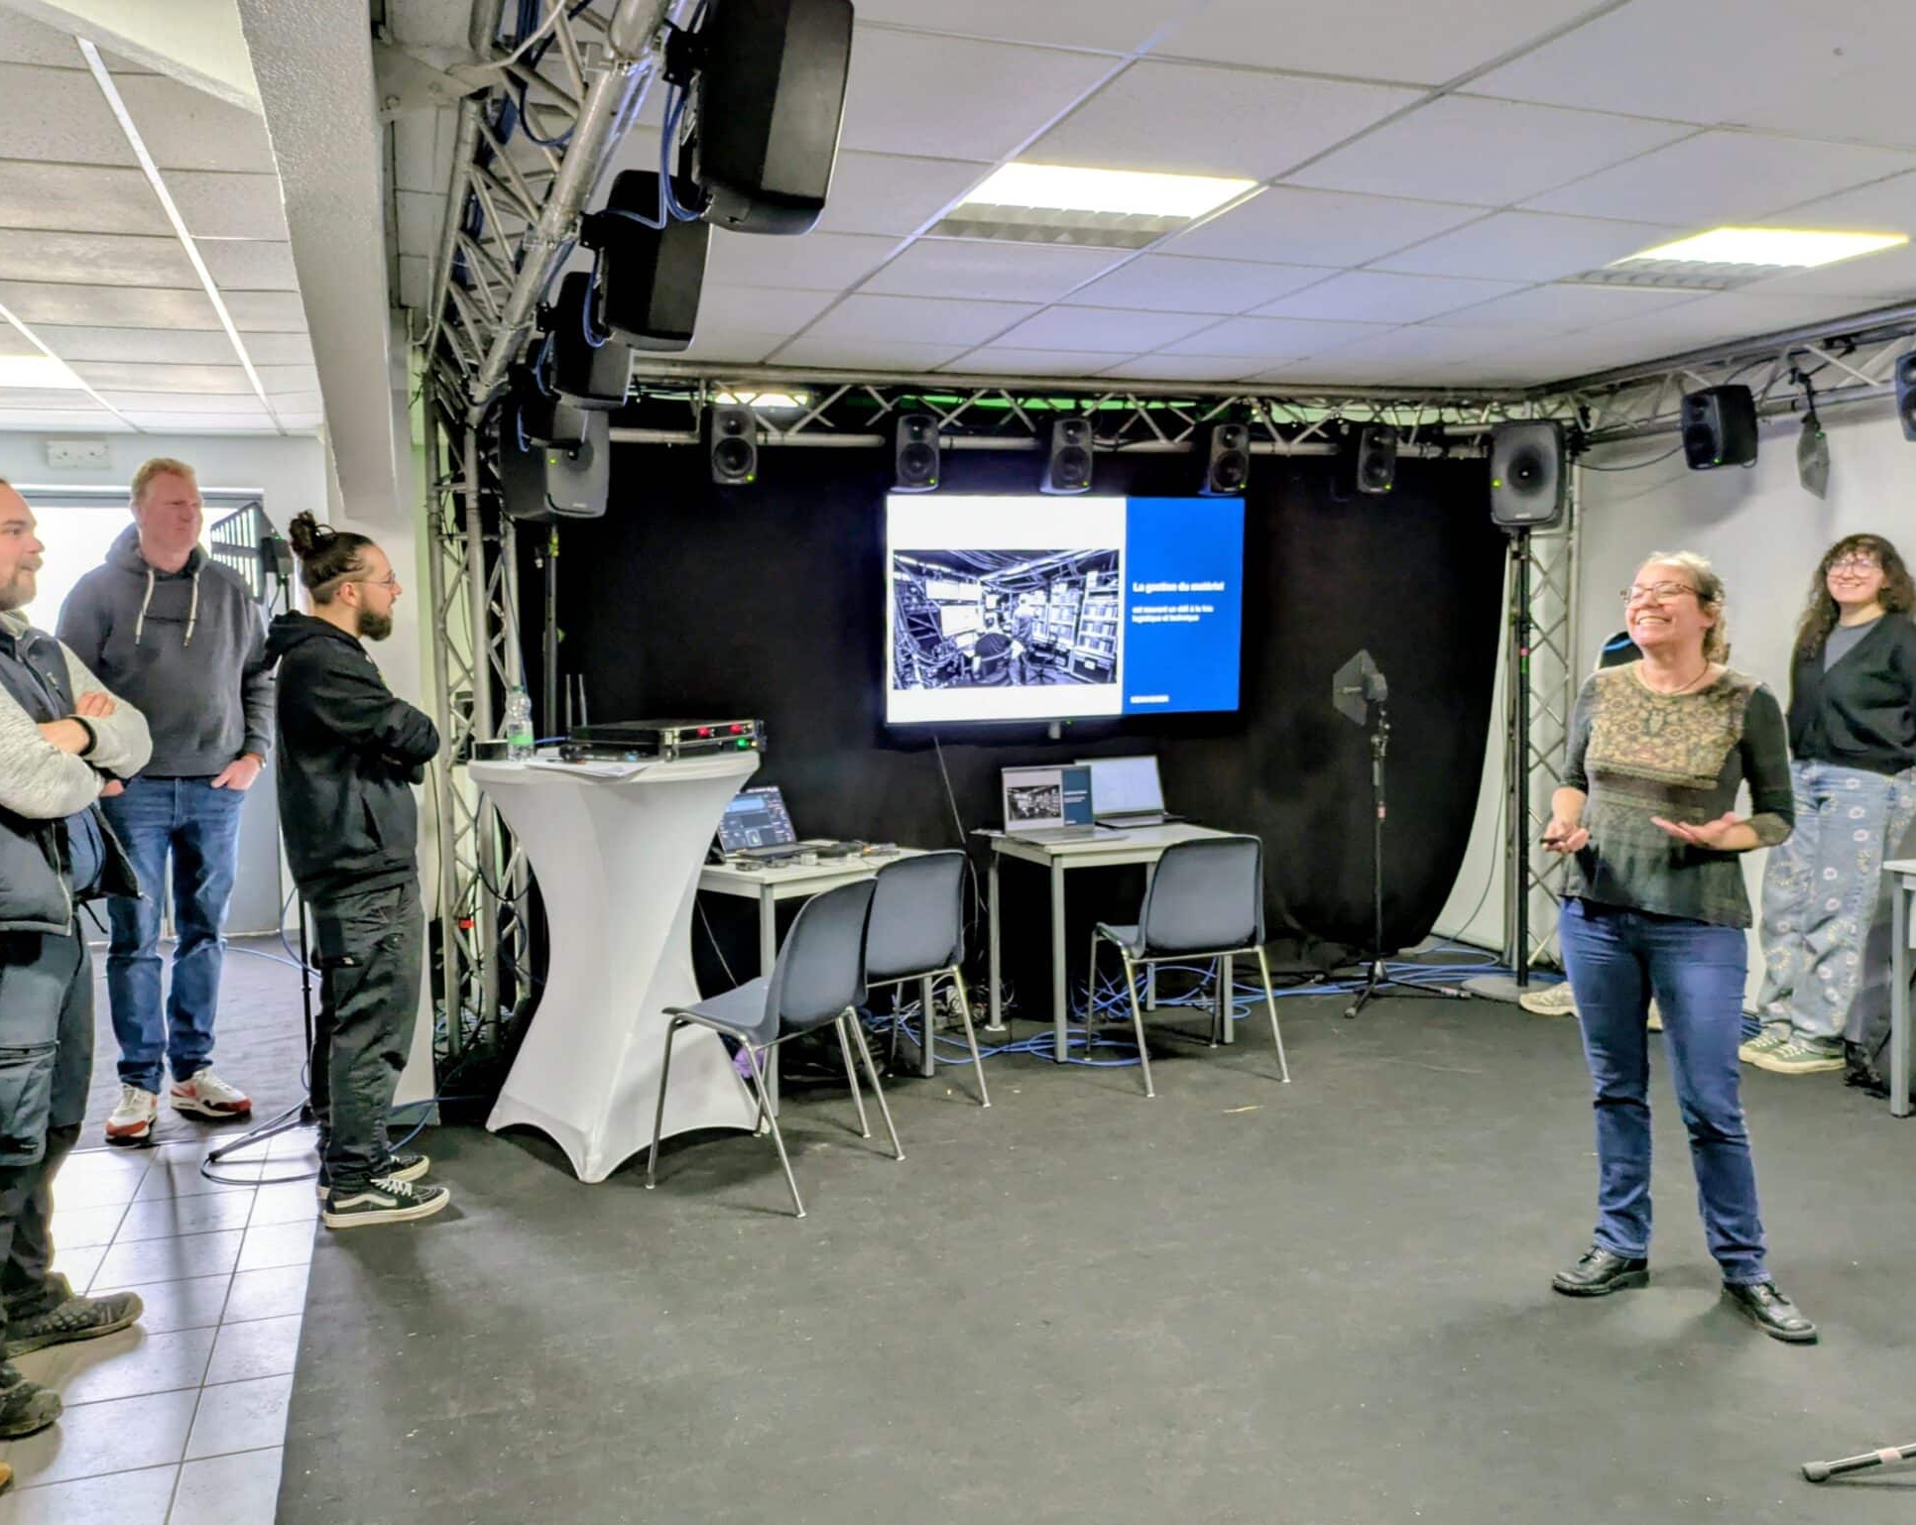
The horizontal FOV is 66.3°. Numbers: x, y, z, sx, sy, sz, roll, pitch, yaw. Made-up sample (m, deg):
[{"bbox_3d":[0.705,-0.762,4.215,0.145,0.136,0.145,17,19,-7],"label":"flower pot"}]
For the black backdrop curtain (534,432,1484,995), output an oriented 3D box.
[{"bbox_3d":[0.455,-0.139,5.768,3.979,2.100,0.180,-3,5,-17],"label":"black backdrop curtain"}]

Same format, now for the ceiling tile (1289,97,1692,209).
[{"bbox_3d":[1.106,-1.289,3.106,0.610,0.018,0.600,-3,5,-20],"label":"ceiling tile"}]

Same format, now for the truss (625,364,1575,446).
[{"bbox_3d":[0.572,-1.305,5.544,3.775,0.265,0.275,-3,5,-17],"label":"truss"}]

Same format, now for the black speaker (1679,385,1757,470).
[{"bbox_3d":[2.760,-1.220,5.330,0.178,0.285,0.189,-12,8,-19],"label":"black speaker"}]

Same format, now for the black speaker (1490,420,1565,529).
[{"bbox_3d":[2.371,-1.198,6.100,0.287,0.433,0.278,0,7,24],"label":"black speaker"}]

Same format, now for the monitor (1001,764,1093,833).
[{"bbox_3d":[0.340,0.142,5.549,0.355,0.245,0.030,-3,-3,-19],"label":"monitor"}]

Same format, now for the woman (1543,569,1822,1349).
[{"bbox_3d":[1.539,0.378,3.128,0.520,1.620,0.430,3,6,37],"label":"woman"}]

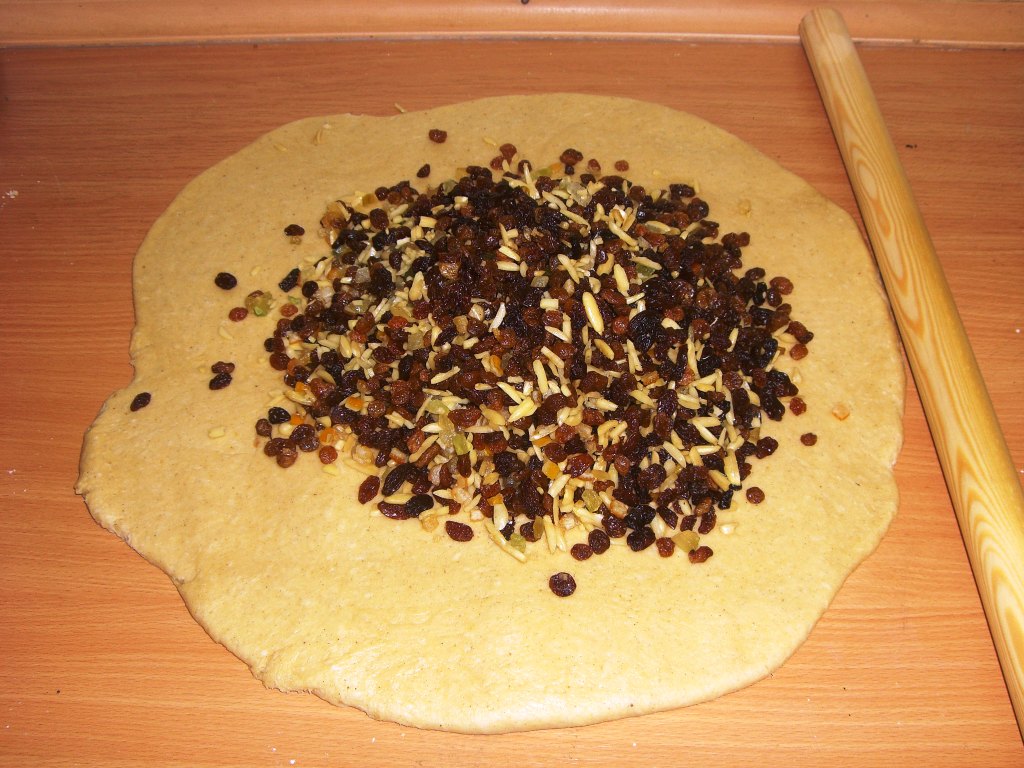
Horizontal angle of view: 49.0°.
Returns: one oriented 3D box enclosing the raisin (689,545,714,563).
[{"bbox_3d":[0.085,0.077,0.509,0.012,0.006,0.008,-15,51,-12],"label":"raisin"}]

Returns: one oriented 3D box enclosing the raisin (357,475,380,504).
[{"bbox_3d":[-0.068,0.050,0.532,0.009,0.007,0.015,16,51,13],"label":"raisin"}]

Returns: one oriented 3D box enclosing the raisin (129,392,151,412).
[{"bbox_3d":[-0.188,0.009,0.568,0.007,0.006,0.013,25,53,20],"label":"raisin"}]

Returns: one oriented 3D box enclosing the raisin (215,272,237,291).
[{"bbox_3d":[-0.159,-0.057,0.624,0.013,0.008,0.010,24,53,19],"label":"raisin"}]

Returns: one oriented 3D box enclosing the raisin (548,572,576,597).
[{"bbox_3d":[0.022,0.089,0.497,0.012,0.009,0.011,0,49,0],"label":"raisin"}]

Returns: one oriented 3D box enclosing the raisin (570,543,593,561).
[{"bbox_3d":[0.032,0.076,0.509,0.010,0.006,0.008,9,50,8],"label":"raisin"}]

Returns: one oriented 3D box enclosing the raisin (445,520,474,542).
[{"bbox_3d":[-0.024,0.068,0.516,0.014,0.007,0.009,23,53,19],"label":"raisin"}]

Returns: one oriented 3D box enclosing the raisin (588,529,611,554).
[{"bbox_3d":[0.040,0.072,0.513,0.009,0.007,0.012,-4,49,-4],"label":"raisin"}]

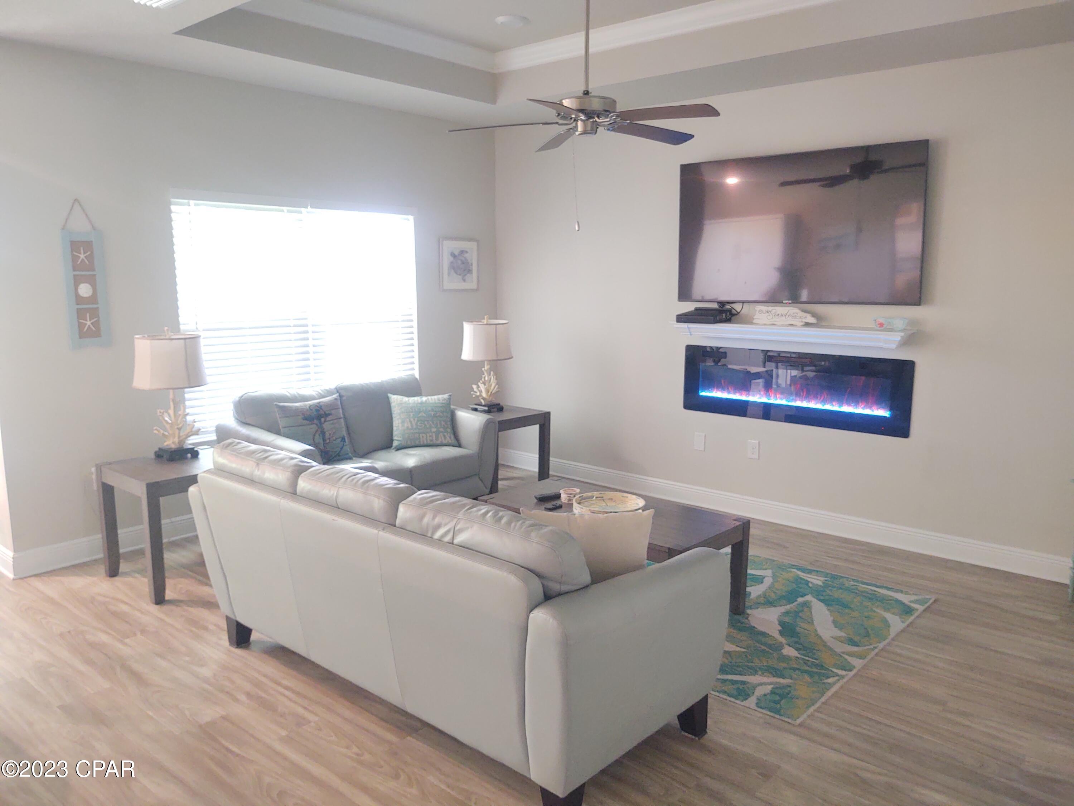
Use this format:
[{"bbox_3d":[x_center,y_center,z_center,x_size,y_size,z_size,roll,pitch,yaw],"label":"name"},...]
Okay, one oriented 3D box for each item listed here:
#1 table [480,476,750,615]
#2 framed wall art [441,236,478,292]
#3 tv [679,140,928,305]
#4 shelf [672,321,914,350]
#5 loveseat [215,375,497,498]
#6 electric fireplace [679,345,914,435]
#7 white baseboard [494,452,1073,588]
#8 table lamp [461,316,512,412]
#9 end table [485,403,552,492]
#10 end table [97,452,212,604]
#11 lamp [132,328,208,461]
[{"bbox_3d":[0.352,0.753,4.182,1.218,0.461,0.602,8,12,41],"label":"table"},{"bbox_3d":[-0.614,-1.082,6.596,0.030,0.402,0.402,8,12,41],"label":"framed wall art"},{"bbox_3d":[1.574,-1.067,5.165,1.570,0.903,0.065,8,12,41],"label":"tv"},{"bbox_3d":[1.534,-0.428,5.239,1.535,0.100,0.190,8,12,41],"label":"shelf"},{"bbox_3d":[-1.134,0.335,5.456,0.930,0.890,1.590,8,12,41],"label":"loveseat"},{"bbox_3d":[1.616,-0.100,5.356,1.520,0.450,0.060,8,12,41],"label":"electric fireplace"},{"bbox_3d":[1.240,0.673,5.790,4.220,0.140,0.016,8,12,41],"label":"white baseboard"},{"bbox_3d":[-0.377,-0.294,6.196,0.380,0.697,0.390,0,9,0],"label":"table lamp"},{"bbox_3d":[-0.329,0.369,6.180,0.600,0.610,0.617,8,12,41],"label":"end table"},{"bbox_3d":[-1.899,0.619,4.500,0.600,0.610,0.620,8,12,41],"label":"end table"},{"bbox_3d":[-1.965,-0.048,4.516,0.390,0.704,0.400,8,12,41],"label":"lamp"}]

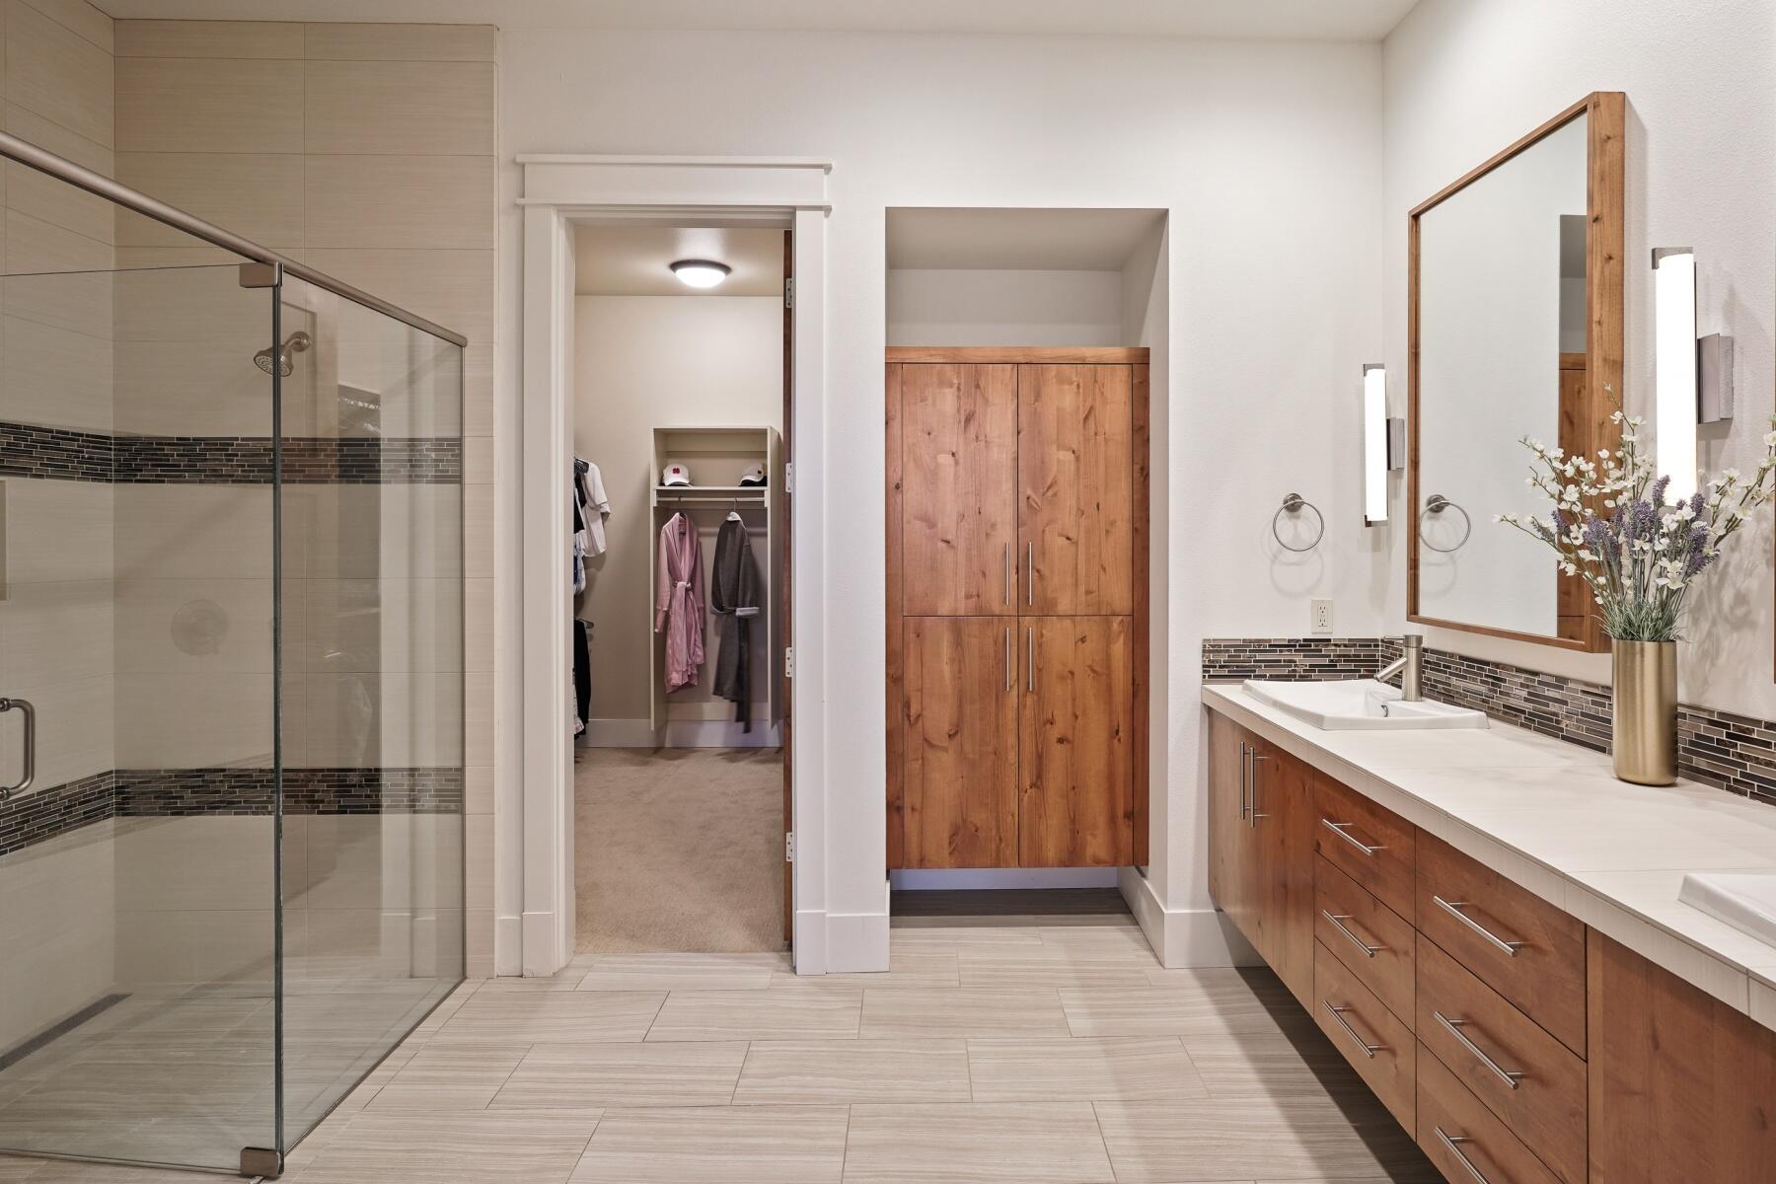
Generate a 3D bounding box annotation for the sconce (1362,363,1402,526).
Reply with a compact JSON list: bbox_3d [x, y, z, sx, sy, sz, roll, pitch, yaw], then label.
[{"bbox_3d":[1.645,-0.488,2.795,0.087,0.525,0.100,0,3,1],"label":"sconce"}]

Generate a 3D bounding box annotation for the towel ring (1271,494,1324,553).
[{"bbox_3d":[1.383,-0.233,2.835,0.165,0.195,0.070,0,3,1],"label":"towel ring"}]

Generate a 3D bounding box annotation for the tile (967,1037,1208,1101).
[{"bbox_3d":[0.545,1.338,2.347,0.635,0.015,0.285,0,4,1],"label":"tile"}]

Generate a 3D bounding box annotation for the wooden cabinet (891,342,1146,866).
[{"bbox_3d":[0.456,0.053,3.180,0.928,1.845,0.420,0,2,-1],"label":"wooden cabinet"}]

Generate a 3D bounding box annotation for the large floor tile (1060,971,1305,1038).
[{"bbox_3d":[0.837,1.268,2.534,0.610,0.010,0.280,0,3,-1],"label":"large floor tile"}]

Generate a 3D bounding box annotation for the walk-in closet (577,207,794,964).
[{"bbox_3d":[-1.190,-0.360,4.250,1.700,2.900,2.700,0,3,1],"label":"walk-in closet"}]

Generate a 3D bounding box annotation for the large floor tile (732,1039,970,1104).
[{"bbox_3d":[-0.088,1.339,2.333,0.635,0.015,0.285,0,4,1],"label":"large floor tile"}]

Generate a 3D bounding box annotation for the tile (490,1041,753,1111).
[{"bbox_3d":[-0.694,1.286,2.232,0.607,0.010,0.280,0,3,-1],"label":"tile"}]

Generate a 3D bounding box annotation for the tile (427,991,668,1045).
[{"bbox_3d":[-1.028,1.319,2.596,0.635,0.015,0.285,0,4,1],"label":"tile"}]

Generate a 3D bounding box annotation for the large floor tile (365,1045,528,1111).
[{"bbox_3d":[-1.151,1.286,2.220,0.304,0.010,0.280,0,3,-1],"label":"large floor tile"}]

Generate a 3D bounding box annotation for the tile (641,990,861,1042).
[{"bbox_3d":[-0.382,1.267,2.503,0.607,0.010,0.280,0,3,-1],"label":"tile"}]

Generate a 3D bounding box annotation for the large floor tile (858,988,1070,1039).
[{"bbox_3d":[0.228,1.267,2.518,0.607,0.010,0.280,0,3,-1],"label":"large floor tile"}]

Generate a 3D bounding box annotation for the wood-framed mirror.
[{"bbox_3d":[1.635,-0.517,2.250,0.068,1.250,0.700,0,3,2],"label":"wood-framed mirror"}]

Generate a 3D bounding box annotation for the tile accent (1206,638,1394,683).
[{"bbox_3d":[1.326,0.223,2.750,0.590,0.147,0.012,0,2,-1],"label":"tile accent"}]

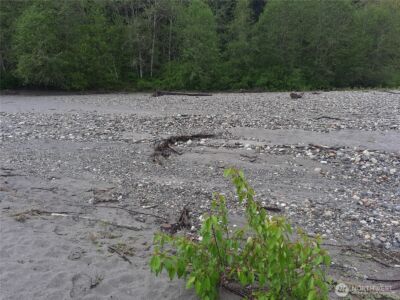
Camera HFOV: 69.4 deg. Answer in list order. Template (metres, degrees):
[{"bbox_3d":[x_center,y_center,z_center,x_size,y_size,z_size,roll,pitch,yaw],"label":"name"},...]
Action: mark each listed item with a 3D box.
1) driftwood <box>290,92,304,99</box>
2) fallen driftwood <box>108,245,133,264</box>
[{"bbox_3d":[7.855,-4.366,23.213,1.114,0.478,0.600,5,14,18],"label":"driftwood"},{"bbox_3d":[-0.723,0.939,2.606,0.364,0.035,0.050,13,19,42],"label":"fallen driftwood"}]

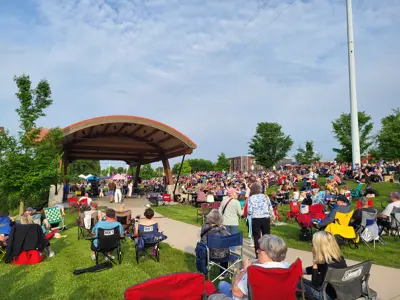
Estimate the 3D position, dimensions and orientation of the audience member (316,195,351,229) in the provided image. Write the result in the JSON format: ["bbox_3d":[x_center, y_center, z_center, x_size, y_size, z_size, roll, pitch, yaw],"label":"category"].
[{"bbox_3d":[3.355,1.696,7.550,0.600,1.250,0.850,2,-6,-25],"label":"audience member"}]

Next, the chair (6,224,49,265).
[{"bbox_3d":[-3.991,2.175,6.950,0.800,0.900,0.660,1,-6,-11],"label":"chair"}]

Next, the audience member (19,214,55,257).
[{"bbox_3d":[-3.872,2.054,7.050,0.570,1.100,0.850,1,-5,-8],"label":"audience member"}]

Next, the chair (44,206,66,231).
[{"bbox_3d":[-5.003,2.382,10.400,0.600,0.850,0.650,1,-5,-10],"label":"chair"}]

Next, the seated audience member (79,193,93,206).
[{"bbox_3d":[-6.527,3.006,17.200,0.600,1.100,0.800,0,-6,0],"label":"seated audience member"}]

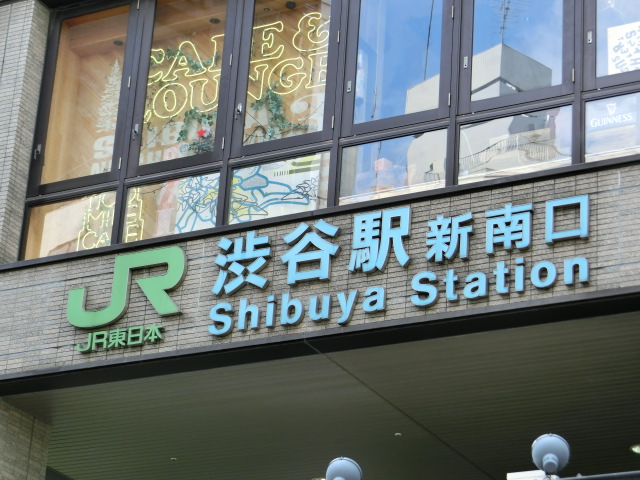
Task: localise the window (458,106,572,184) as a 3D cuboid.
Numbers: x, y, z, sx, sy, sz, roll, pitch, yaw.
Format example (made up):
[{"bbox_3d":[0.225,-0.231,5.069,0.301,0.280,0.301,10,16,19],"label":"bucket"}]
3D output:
[{"bbox_3d":[1.639,-0.798,16.657,1.036,0.570,0.070,-9,-27,27],"label":"window"}]

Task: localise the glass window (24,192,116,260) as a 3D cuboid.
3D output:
[{"bbox_3d":[-2.366,-0.138,18.755,0.991,0.570,0.070,-9,-27,27],"label":"glass window"}]

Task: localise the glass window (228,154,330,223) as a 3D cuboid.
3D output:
[{"bbox_3d":[-0.364,-0.468,17.707,1.014,0.570,0.070,-9,-27,27],"label":"glass window"}]

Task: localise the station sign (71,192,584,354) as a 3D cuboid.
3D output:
[{"bbox_3d":[-0.070,0.315,17.060,5.118,1.004,0.080,-9,-27,27],"label":"station sign"}]

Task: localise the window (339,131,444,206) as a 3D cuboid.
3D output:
[{"bbox_3d":[0.633,-0.632,17.184,1.034,0.570,0.070,-9,-27,27],"label":"window"}]

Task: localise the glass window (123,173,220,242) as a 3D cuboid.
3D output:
[{"bbox_3d":[-1.371,-0.302,18.234,1.017,0.570,0.070,-9,-27,27],"label":"glass window"}]

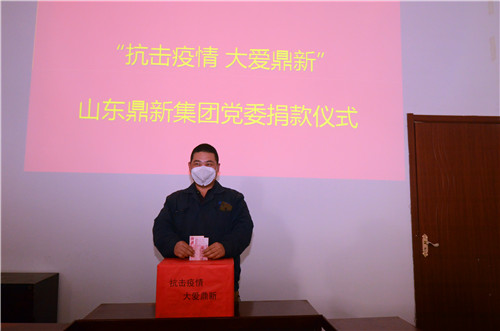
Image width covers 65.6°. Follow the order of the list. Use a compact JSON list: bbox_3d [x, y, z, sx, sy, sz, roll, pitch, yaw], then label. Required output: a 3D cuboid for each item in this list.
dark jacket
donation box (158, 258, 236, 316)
[{"bbox_3d":[-0.277,0.398,2.310,0.610,0.660,0.410,1,-6,-7],"label":"dark jacket"},{"bbox_3d":[-0.286,0.649,2.086,0.390,0.265,0.285,1,-6,-5],"label":"donation box"}]

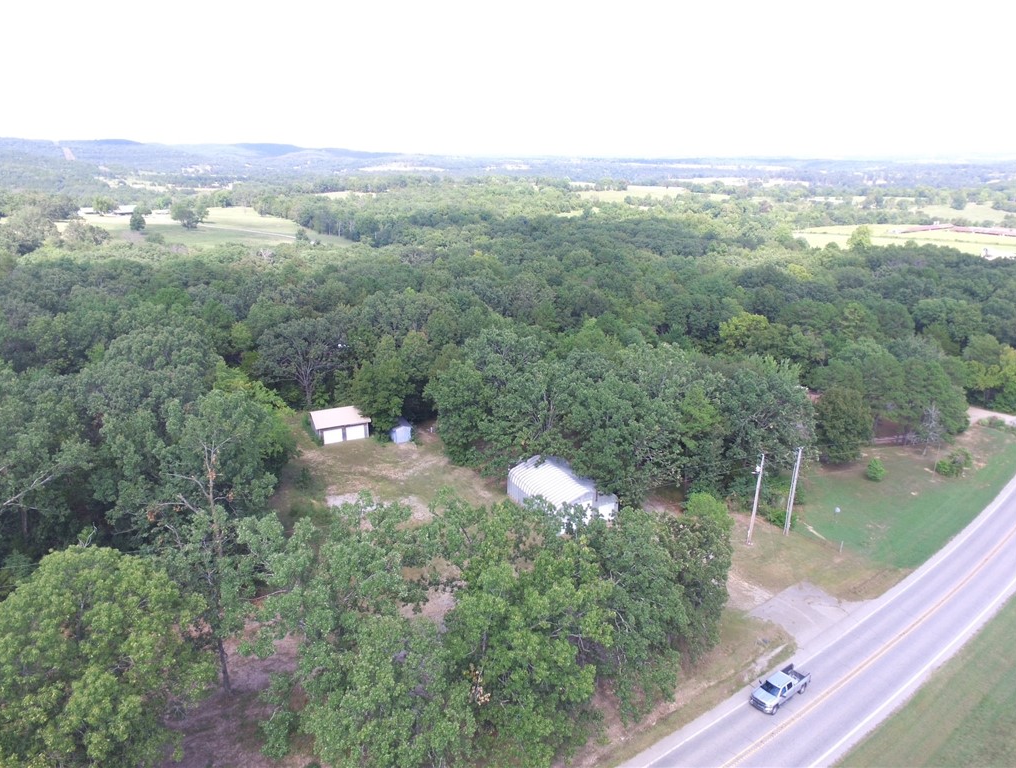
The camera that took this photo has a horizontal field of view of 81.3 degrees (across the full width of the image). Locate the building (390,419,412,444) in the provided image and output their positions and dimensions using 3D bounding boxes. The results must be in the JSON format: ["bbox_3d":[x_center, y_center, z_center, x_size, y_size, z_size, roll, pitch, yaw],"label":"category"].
[{"bbox_3d":[-17.946,7.730,99.911,2.750,3.050,3.600,-7,22,-20],"label":"building"}]

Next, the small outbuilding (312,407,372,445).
[{"bbox_3d":[-28.737,6.931,101.368,8.700,3.250,7.800,-8,23,-22],"label":"small outbuilding"}]

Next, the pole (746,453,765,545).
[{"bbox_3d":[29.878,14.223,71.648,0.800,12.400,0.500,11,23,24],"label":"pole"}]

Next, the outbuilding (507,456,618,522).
[{"bbox_3d":[7.123,14.516,80.332,9.300,5.000,12.200,-12,24,-30],"label":"outbuilding"}]

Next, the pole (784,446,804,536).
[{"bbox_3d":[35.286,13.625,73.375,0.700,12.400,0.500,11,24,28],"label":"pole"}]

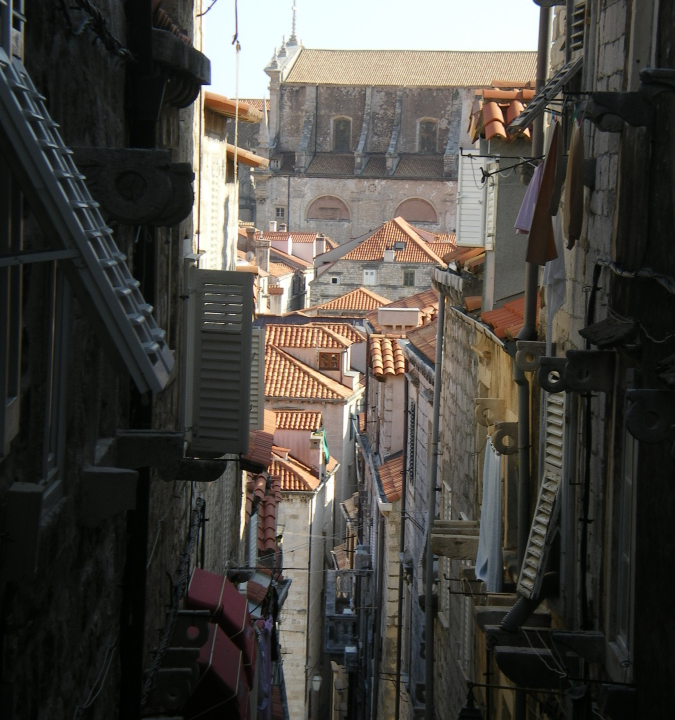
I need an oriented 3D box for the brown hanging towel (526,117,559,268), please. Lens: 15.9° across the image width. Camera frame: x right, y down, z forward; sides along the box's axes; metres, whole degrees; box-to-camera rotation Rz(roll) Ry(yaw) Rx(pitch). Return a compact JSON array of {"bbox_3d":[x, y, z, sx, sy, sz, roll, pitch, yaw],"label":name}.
[{"bbox_3d":[1.441,-1.185,17.000,0.180,1.030,0.350,2,2,-1],"label":"brown hanging towel"}]

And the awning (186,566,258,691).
[{"bbox_3d":[-0.994,2.323,21.000,0.550,0.760,2.000,2,2,-1],"label":"awning"}]

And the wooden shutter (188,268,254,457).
[{"bbox_3d":[-0.870,0.019,18.300,0.500,1.400,0.050,3,2,29],"label":"wooden shutter"}]

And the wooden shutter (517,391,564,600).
[{"bbox_3d":[1.473,0.952,17.500,0.220,1.530,0.580,1,2,-8],"label":"wooden shutter"}]

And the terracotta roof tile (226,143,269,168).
[{"bbox_3d":[-1.340,-3.037,36.000,0.660,0.130,0.280,23,1,-2],"label":"terracotta roof tile"}]

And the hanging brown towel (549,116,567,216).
[{"bbox_3d":[1.543,-1.360,17.000,0.100,0.710,0.300,2,2,-1],"label":"hanging brown towel"}]

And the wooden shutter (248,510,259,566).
[{"bbox_3d":[-1.462,3.257,42.000,0.050,1.220,0.650,2,2,7],"label":"wooden shutter"}]

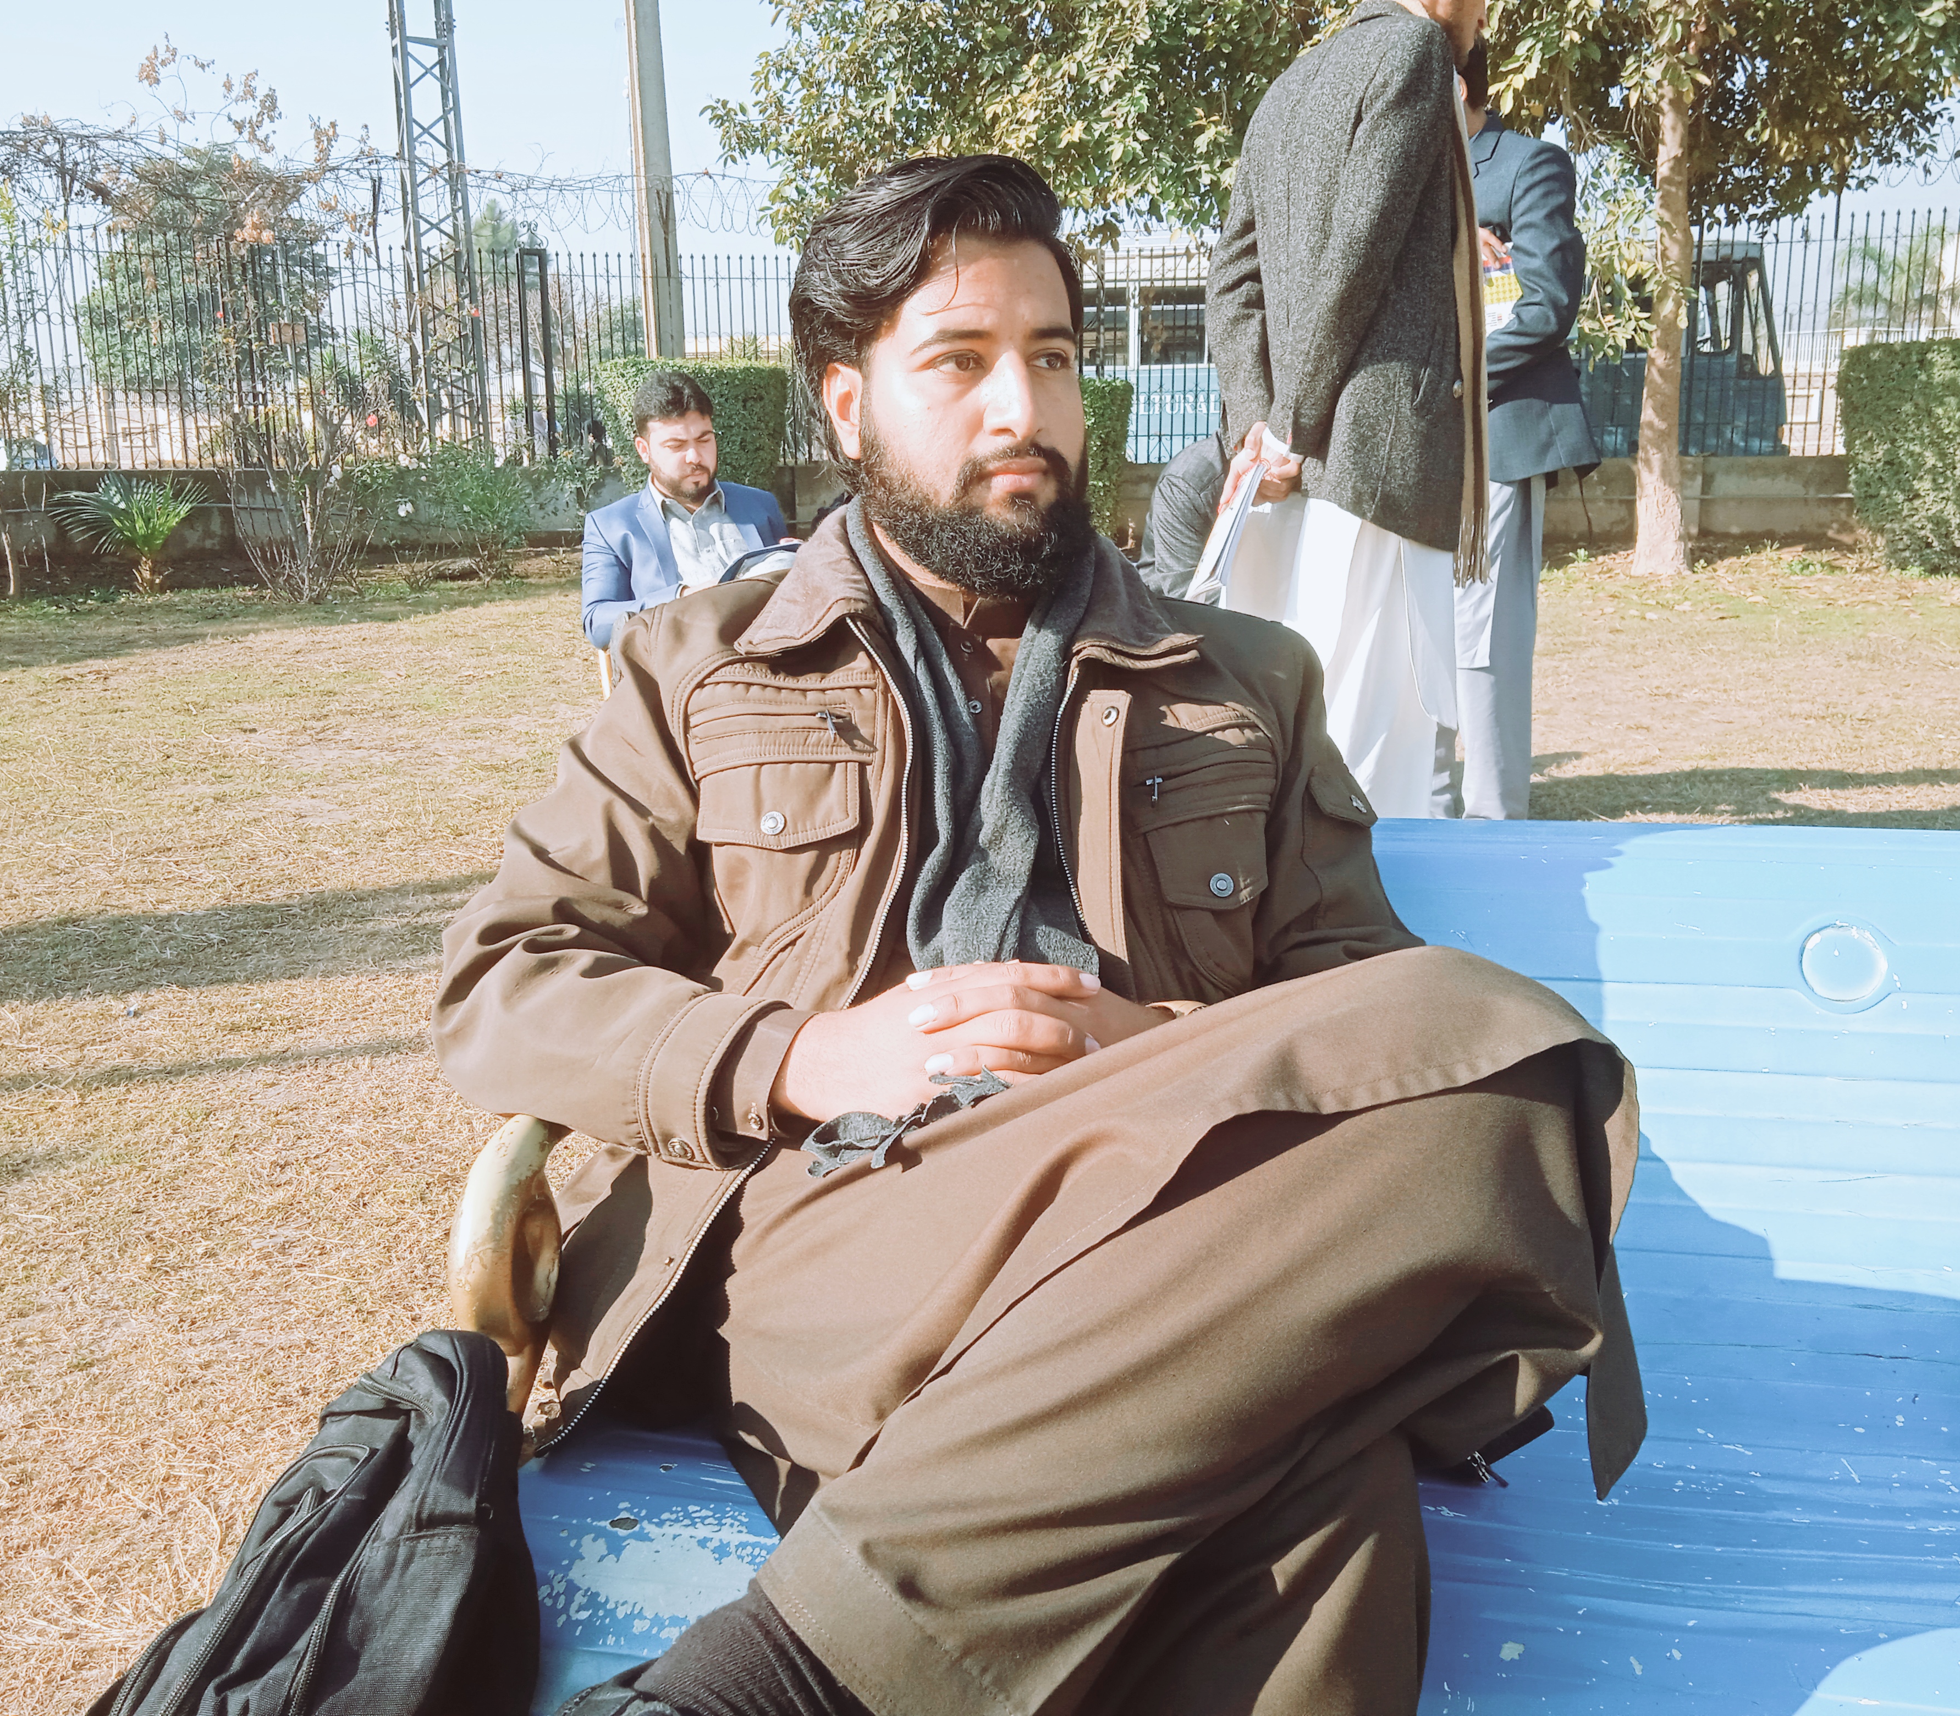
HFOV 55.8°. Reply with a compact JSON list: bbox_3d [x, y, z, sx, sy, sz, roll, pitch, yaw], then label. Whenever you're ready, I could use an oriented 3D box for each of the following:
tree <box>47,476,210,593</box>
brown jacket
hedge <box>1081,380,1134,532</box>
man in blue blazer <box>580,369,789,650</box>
[{"bbox_3d":[-6.075,-2.314,13.200,1.120,0.870,1.100,-1,12,0],"label":"tree"},{"bbox_3d":[-0.019,0.051,1.229,0.650,0.570,0.430,-1,12,-4],"label":"brown jacket"},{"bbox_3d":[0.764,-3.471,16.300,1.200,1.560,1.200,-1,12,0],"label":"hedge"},{"bbox_3d":[-0.524,-0.405,3.779,0.560,1.170,0.780,-7,14,-27],"label":"man in blue blazer"}]

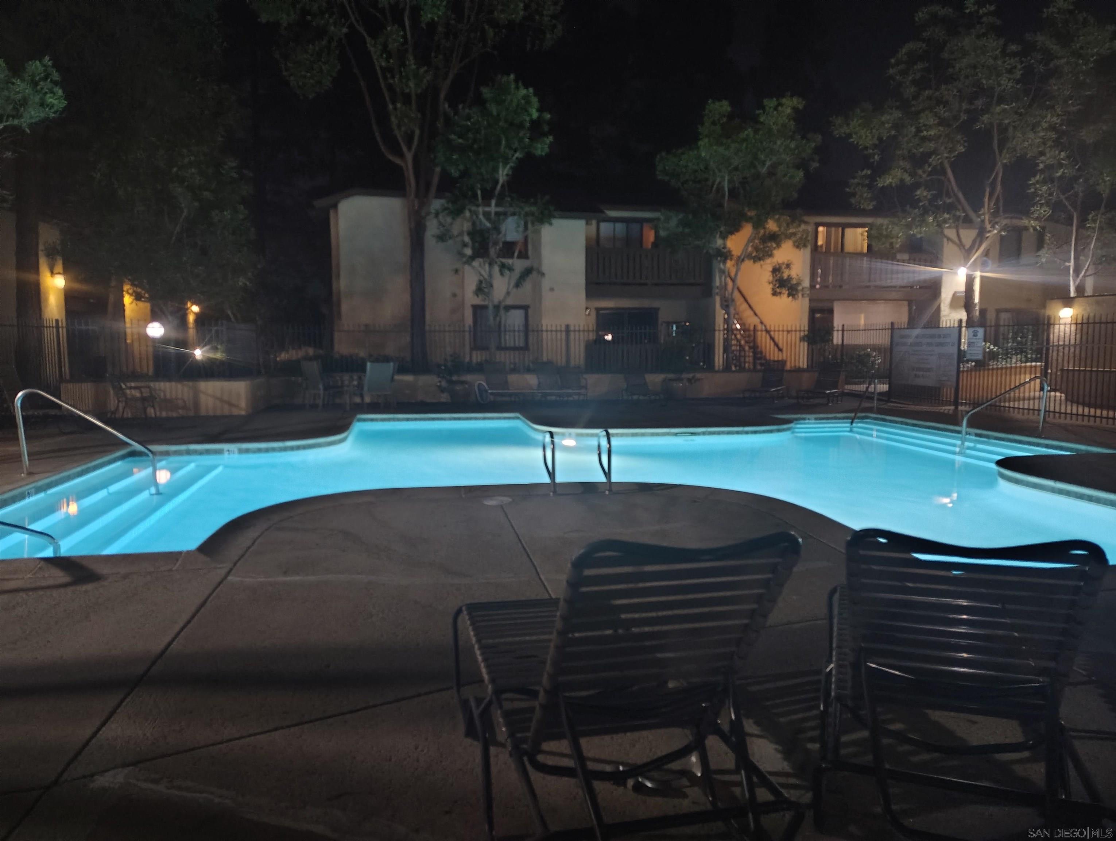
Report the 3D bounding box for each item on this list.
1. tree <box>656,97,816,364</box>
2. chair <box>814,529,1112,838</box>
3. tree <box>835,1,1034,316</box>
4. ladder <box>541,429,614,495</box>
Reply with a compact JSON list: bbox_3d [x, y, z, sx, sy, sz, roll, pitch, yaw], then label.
[{"bbox_3d":[4.994,-5.100,21.723,4.358,7.652,4.179,0,5,0],"label":"tree"},{"bbox_3d":[1.132,0.665,2.433,0.650,0.960,1.680,2,6,19],"label":"chair"},{"bbox_3d":[9.535,-5.762,19.755,4.855,9.409,4.655,0,5,0],"label":"tree"},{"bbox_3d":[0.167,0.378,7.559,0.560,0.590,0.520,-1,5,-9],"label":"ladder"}]

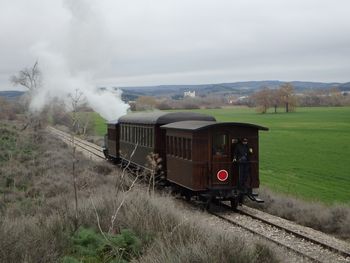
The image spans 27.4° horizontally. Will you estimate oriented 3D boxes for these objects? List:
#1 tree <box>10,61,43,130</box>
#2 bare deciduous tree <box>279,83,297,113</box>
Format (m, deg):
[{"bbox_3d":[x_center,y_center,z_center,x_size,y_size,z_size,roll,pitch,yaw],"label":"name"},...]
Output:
[{"bbox_3d":[-22.170,-5.410,108.000,5.200,10.500,5.200,-1,2,0],"label":"tree"},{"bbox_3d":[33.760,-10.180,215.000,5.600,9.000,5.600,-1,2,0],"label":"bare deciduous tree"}]

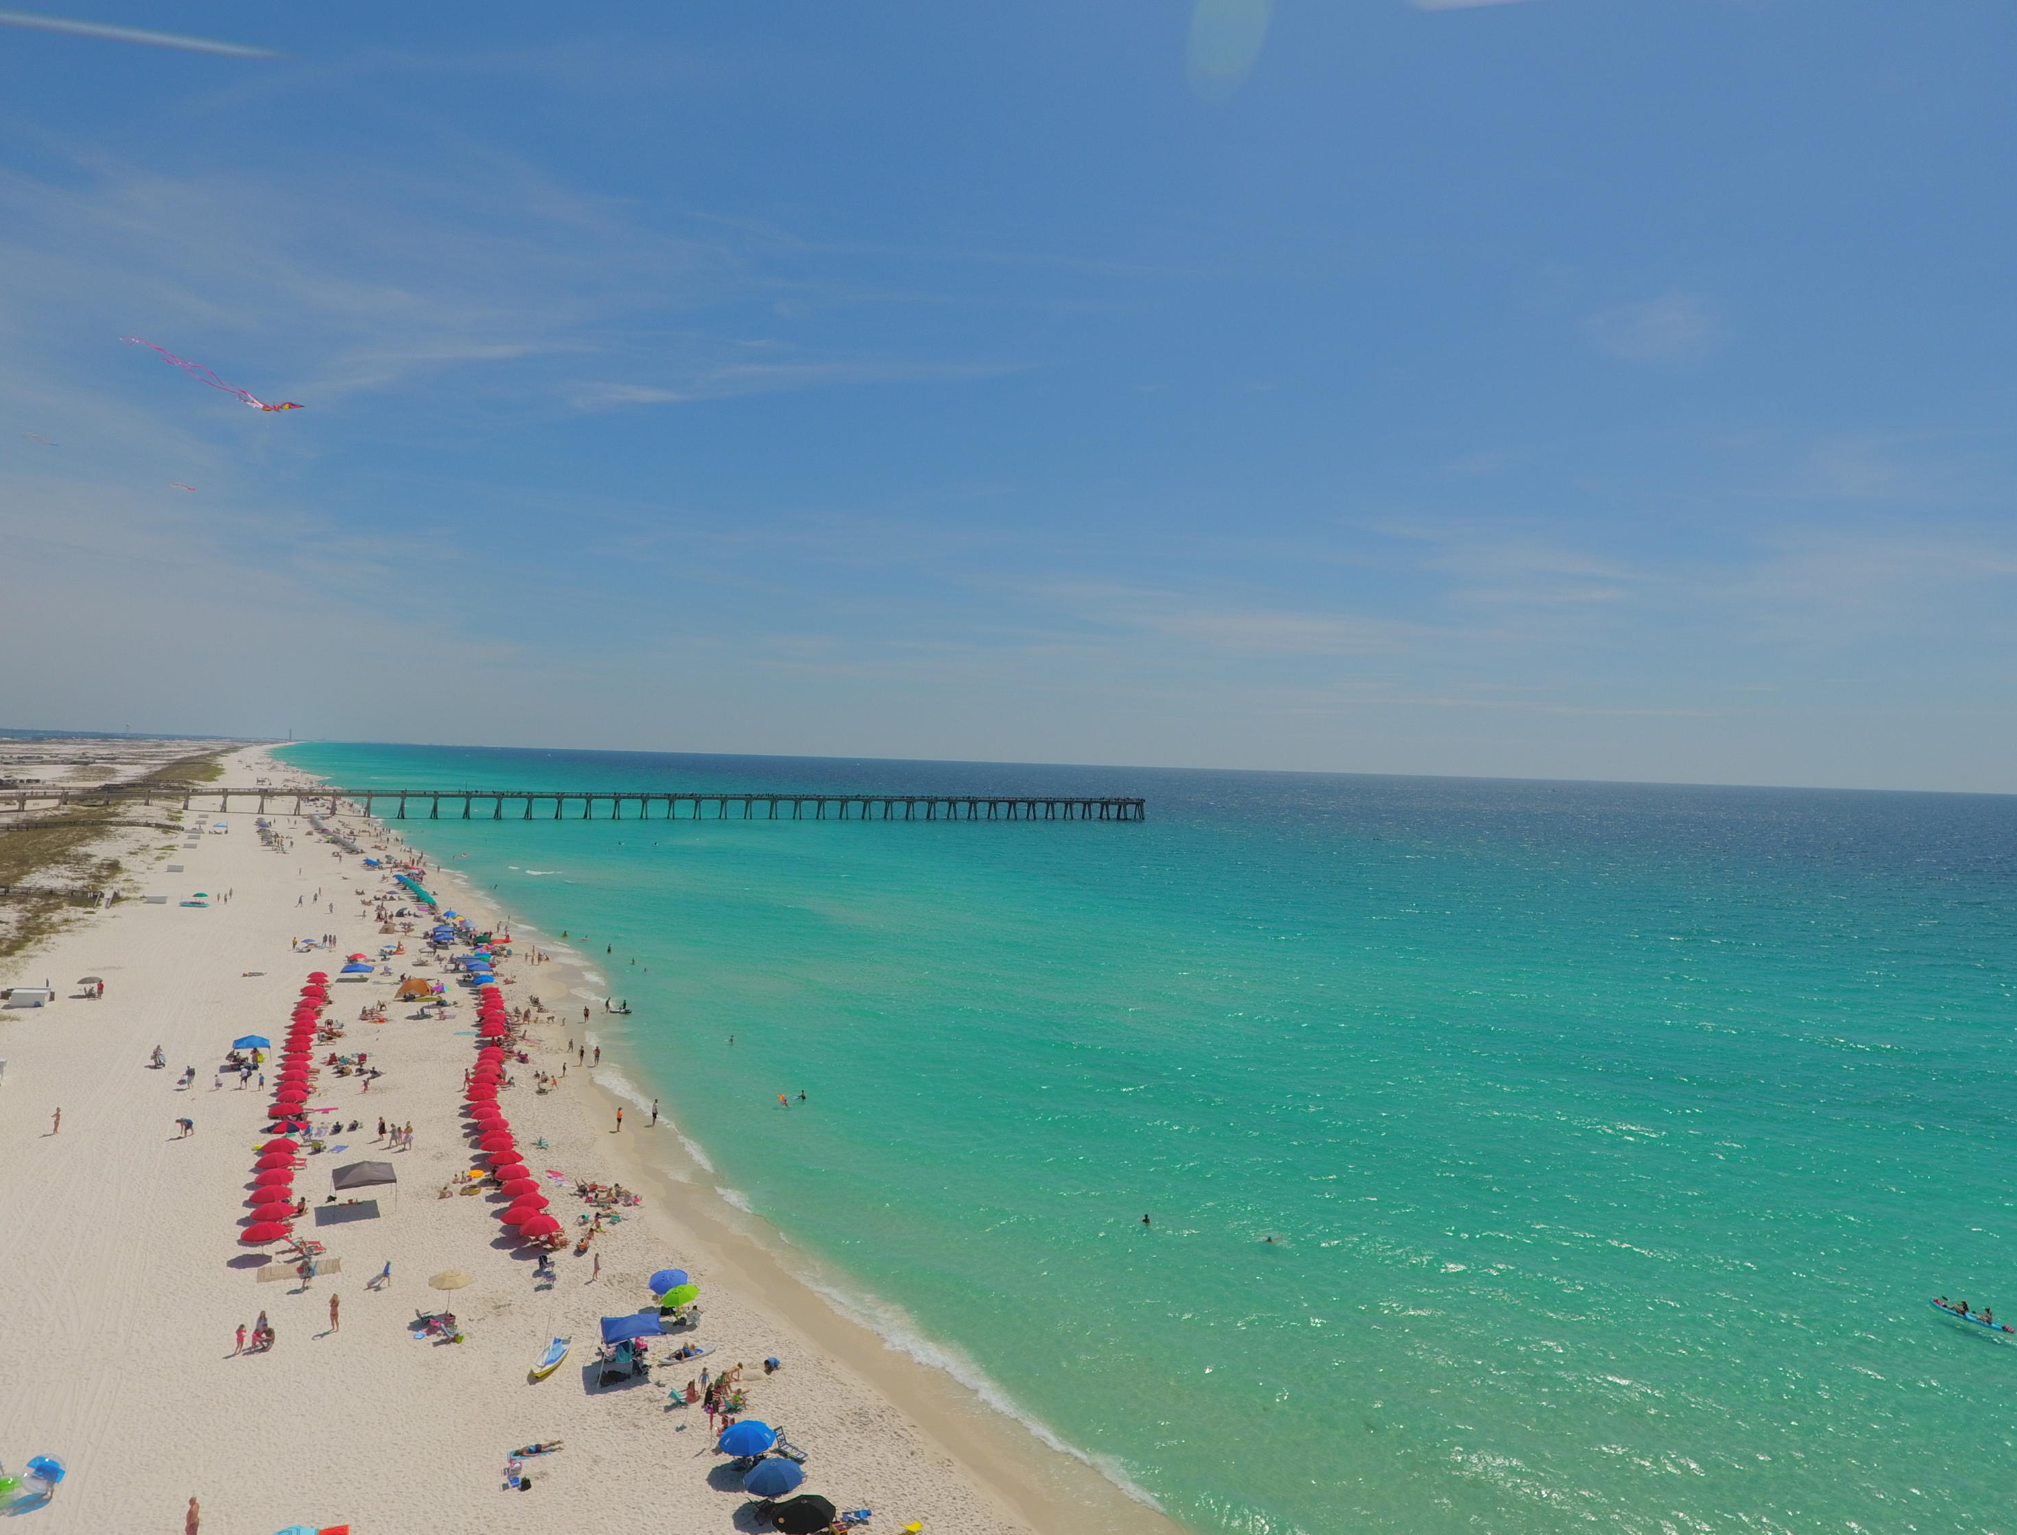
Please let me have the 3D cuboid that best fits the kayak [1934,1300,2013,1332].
[{"bbox_3d":[49.313,28.065,60.515,0.780,0.380,3.600,2,0,-29],"label":"kayak"}]

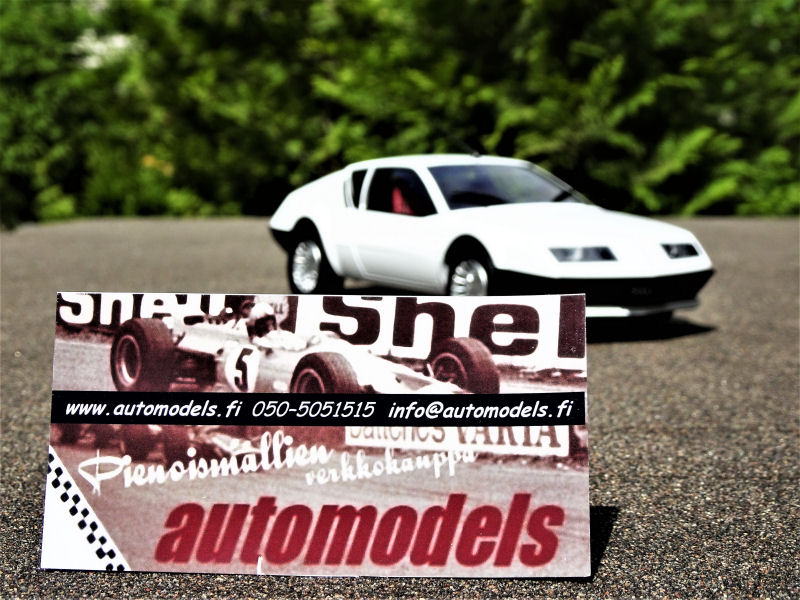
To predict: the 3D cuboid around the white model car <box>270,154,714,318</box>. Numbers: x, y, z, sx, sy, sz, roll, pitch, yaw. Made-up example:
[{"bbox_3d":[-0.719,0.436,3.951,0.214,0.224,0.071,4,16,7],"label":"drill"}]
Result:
[{"bbox_3d":[0.030,-0.028,0.608,0.091,0.066,0.235,-3,7,-32],"label":"white model car"}]

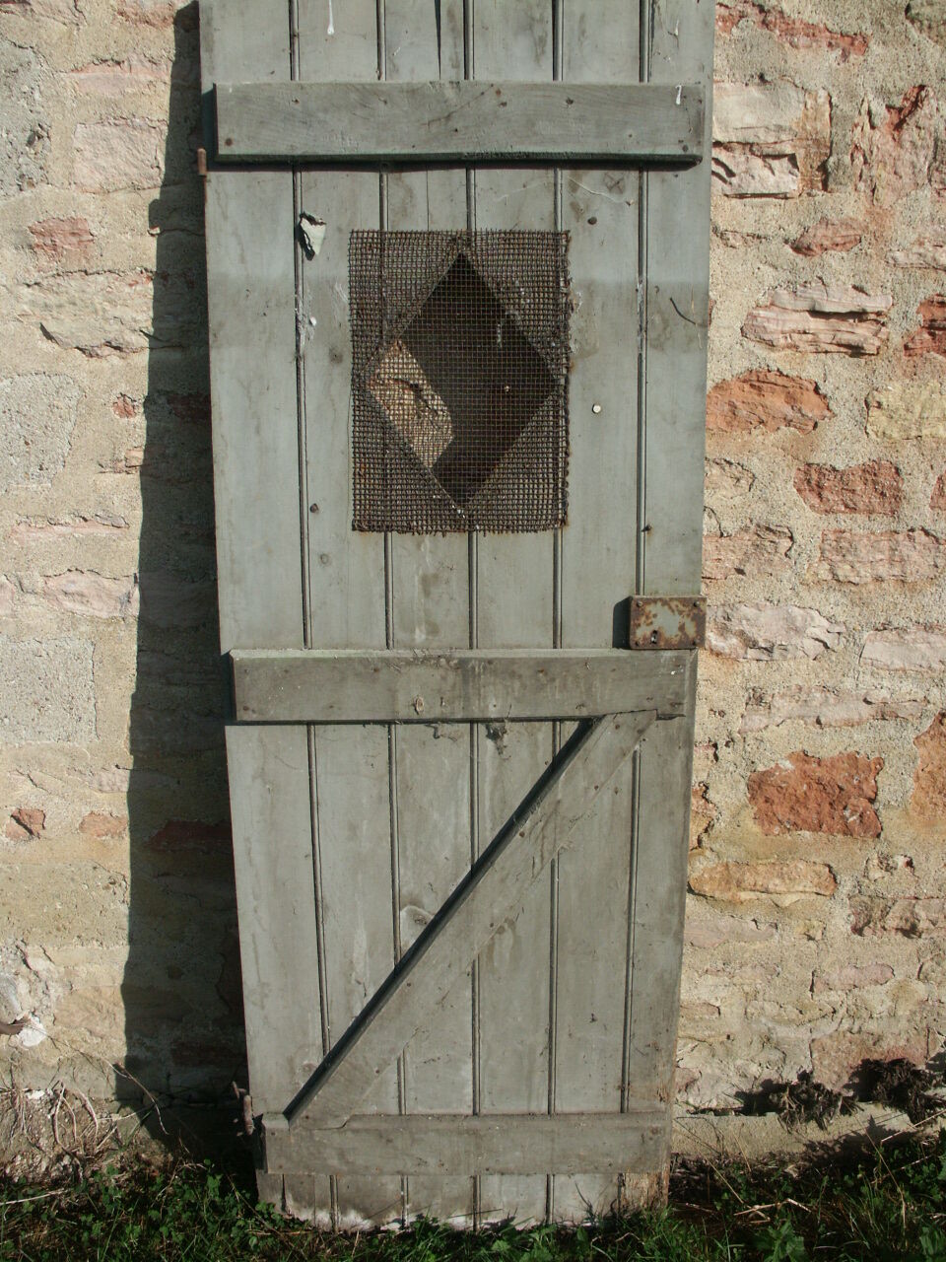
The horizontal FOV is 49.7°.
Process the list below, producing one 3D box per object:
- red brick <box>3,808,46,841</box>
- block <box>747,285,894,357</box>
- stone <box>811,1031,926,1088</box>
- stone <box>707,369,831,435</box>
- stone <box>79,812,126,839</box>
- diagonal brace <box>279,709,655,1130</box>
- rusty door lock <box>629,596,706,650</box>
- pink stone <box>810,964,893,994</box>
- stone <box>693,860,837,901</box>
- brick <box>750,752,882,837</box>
[{"bbox_3d":[-0.823,0.345,1.904,0.076,0.068,0.060,0,17,0],"label":"red brick"},{"bbox_3d":[0.547,-0.506,1.662,0.235,0.108,0.090,0,17,0],"label":"block"},{"bbox_3d":[0.785,0.837,2.068,0.231,0.140,0.090,0,17,0],"label":"stone"},{"bbox_3d":[0.469,-0.384,1.699,0.221,0.103,0.090,0,17,0],"label":"stone"},{"bbox_3d":[-0.677,0.347,1.904,0.092,0.056,0.060,0,17,0],"label":"stone"},{"bbox_3d":[-0.007,0.496,1.717,0.089,0.962,0.027,36,9,-6],"label":"diagonal brace"},{"bbox_3d":[0.308,-0.014,1.621,0.121,0.082,0.024,0,11,0],"label":"rusty door lock"},{"bbox_3d":[0.733,0.660,1.999,0.156,0.066,0.060,0,17,0],"label":"pink stone"},{"bbox_3d":[0.543,0.454,1.947,0.273,0.083,0.080,0,17,0],"label":"stone"},{"bbox_3d":[0.624,0.283,1.906,0.248,0.169,0.100,0,17,0],"label":"brick"}]

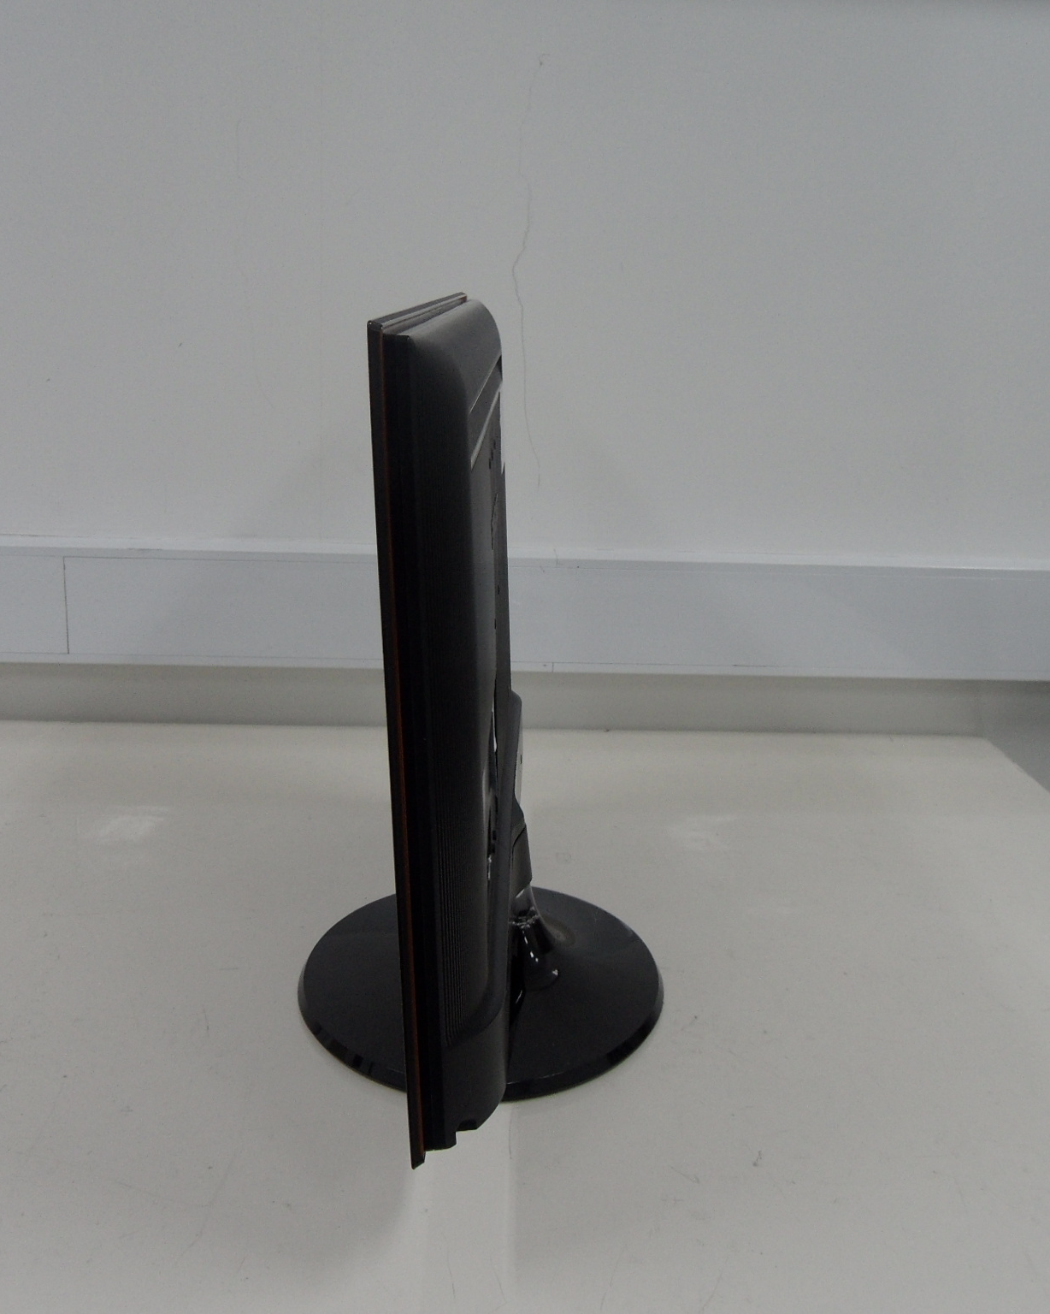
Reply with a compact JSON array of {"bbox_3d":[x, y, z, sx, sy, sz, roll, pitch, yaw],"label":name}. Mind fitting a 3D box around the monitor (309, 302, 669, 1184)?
[{"bbox_3d":[-0.018,0.004,0.764,0.206,0.376,0.503,2,15,0],"label":"monitor"}]

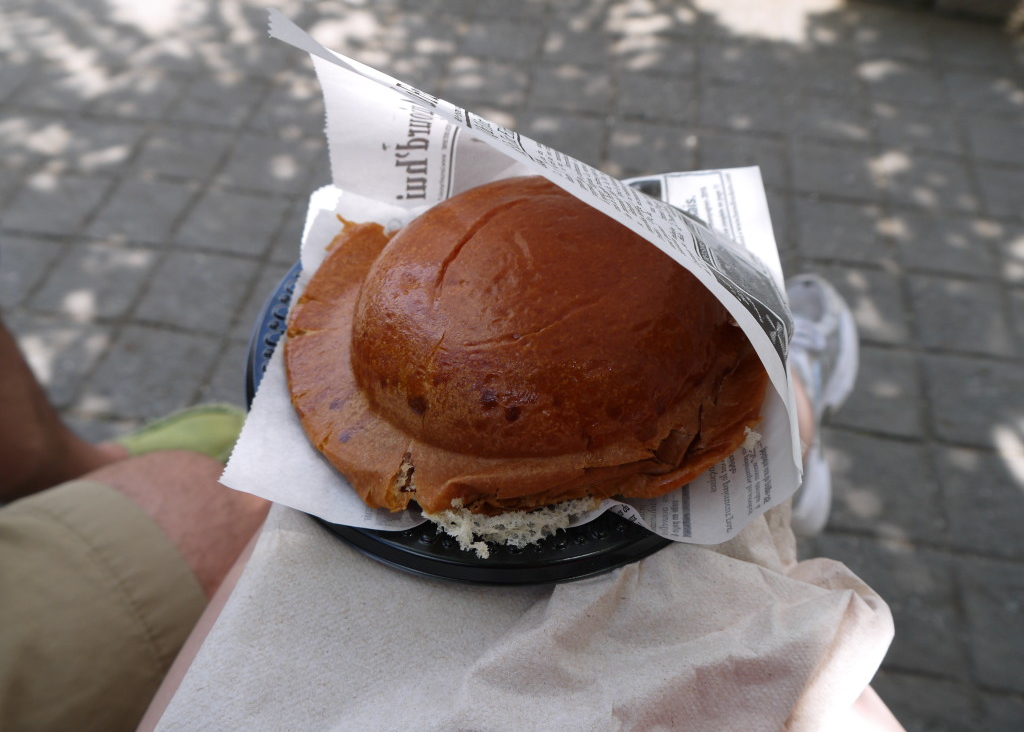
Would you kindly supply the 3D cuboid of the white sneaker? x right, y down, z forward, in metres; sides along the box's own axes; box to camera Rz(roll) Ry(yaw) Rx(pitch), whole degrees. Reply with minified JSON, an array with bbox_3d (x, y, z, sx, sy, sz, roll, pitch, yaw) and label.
[{"bbox_3d":[0.279,0.019,0.798,0.100,0.108,0.265,0,65,18],"label":"white sneaker"}]

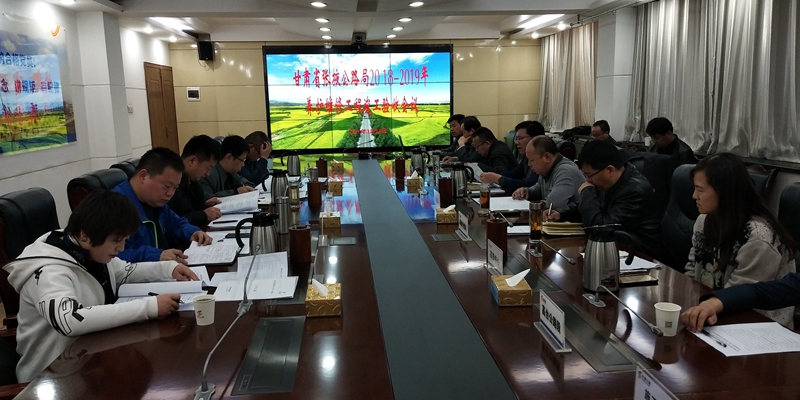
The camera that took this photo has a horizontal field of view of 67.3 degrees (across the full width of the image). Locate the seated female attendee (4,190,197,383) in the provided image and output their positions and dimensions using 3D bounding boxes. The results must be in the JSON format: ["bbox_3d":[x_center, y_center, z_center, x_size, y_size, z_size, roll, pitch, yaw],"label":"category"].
[{"bbox_3d":[-1.013,0.536,2.108,0.680,1.170,0.550,0,9,5],"label":"seated female attendee"}]

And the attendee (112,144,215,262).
[{"bbox_3d":[-1.083,0.385,2.836,0.720,1.270,0.580,0,9,10],"label":"attendee"}]

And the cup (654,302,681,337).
[{"bbox_3d":[0.789,0.354,1.757,0.071,0.085,0.071,-1,9,0],"label":"cup"}]

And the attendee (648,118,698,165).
[{"bbox_3d":[2.173,-0.062,5.101,0.780,1.275,0.560,-4,9,-13],"label":"attendee"}]

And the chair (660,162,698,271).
[{"bbox_3d":[1.295,0.375,3.083,0.700,1.090,0.640,-2,9,-5],"label":"chair"}]

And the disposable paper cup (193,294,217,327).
[{"bbox_3d":[-0.630,0.359,1.942,0.071,0.085,0.071,-2,9,-5],"label":"disposable paper cup"}]

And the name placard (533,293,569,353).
[{"bbox_3d":[0.437,0.342,1.723,0.045,0.110,0.209,-2,9,-5],"label":"name placard"}]

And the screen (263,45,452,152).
[{"bbox_3d":[-0.665,-1.706,10.201,3.170,1.760,0.120,-2,9,-5],"label":"screen"}]

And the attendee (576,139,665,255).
[{"bbox_3d":[1.070,0.306,3.102,0.640,1.230,0.540,0,9,6],"label":"attendee"}]

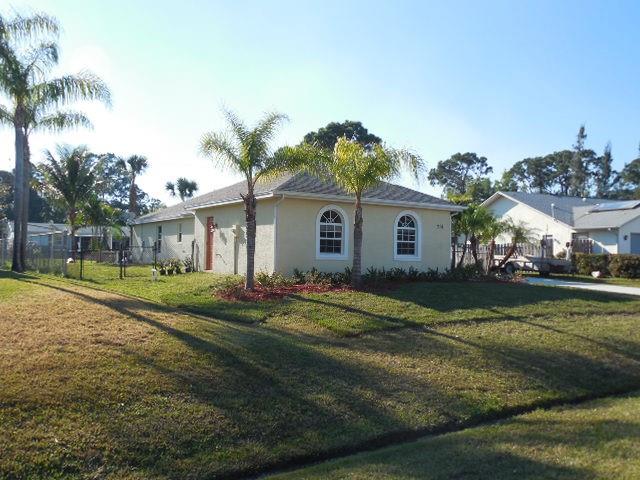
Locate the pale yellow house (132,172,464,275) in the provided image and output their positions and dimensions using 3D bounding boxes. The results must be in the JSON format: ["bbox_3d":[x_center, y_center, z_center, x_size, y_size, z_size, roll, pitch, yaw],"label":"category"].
[{"bbox_3d":[-3.235,-0.808,28.596,8.900,4.530,19.900,2,-2,-33],"label":"pale yellow house"}]

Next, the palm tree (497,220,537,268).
[{"bbox_3d":[8.297,0.190,24.200,1.689,2.196,1.650,1,-2,0],"label":"palm tree"}]

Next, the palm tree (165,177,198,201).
[{"bbox_3d":[-12.083,-1.745,50.000,2.966,7.590,2.900,1,-2,0],"label":"palm tree"}]

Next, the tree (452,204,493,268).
[{"bbox_3d":[6.652,-0.109,25.000,1.745,2.879,1.800,1,-2,0],"label":"tree"}]

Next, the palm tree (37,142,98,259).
[{"bbox_3d":[-18.431,-2.785,42.000,4.690,8.428,4.700,1,-2,0],"label":"palm tree"}]

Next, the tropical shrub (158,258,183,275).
[{"bbox_3d":[-6.000,1.084,23.000,0.963,0.682,0.750,1,-2,0],"label":"tropical shrub"}]

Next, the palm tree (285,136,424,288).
[{"bbox_3d":[1.023,-0.816,17.000,4.153,4.509,3.600,1,-2,0],"label":"palm tree"}]

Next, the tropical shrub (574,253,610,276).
[{"bbox_3d":[13.314,1.221,28.000,1.759,1.221,1.400,1,-2,0],"label":"tropical shrub"}]

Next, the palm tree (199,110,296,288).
[{"bbox_3d":[-1.870,-1.074,15.200,2.599,4.827,2.900,1,-2,0],"label":"palm tree"}]

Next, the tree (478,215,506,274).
[{"bbox_3d":[7.164,0.208,23.800,1.329,2.367,1.400,1,-2,0],"label":"tree"}]

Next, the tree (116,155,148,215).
[{"bbox_3d":[-16.031,-2.693,49.000,2.736,9.234,2.800,1,-2,0],"label":"tree"}]

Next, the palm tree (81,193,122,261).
[{"bbox_3d":[-16.394,-0.975,43.000,3.151,4.877,3.100,1,-2,0],"label":"palm tree"}]

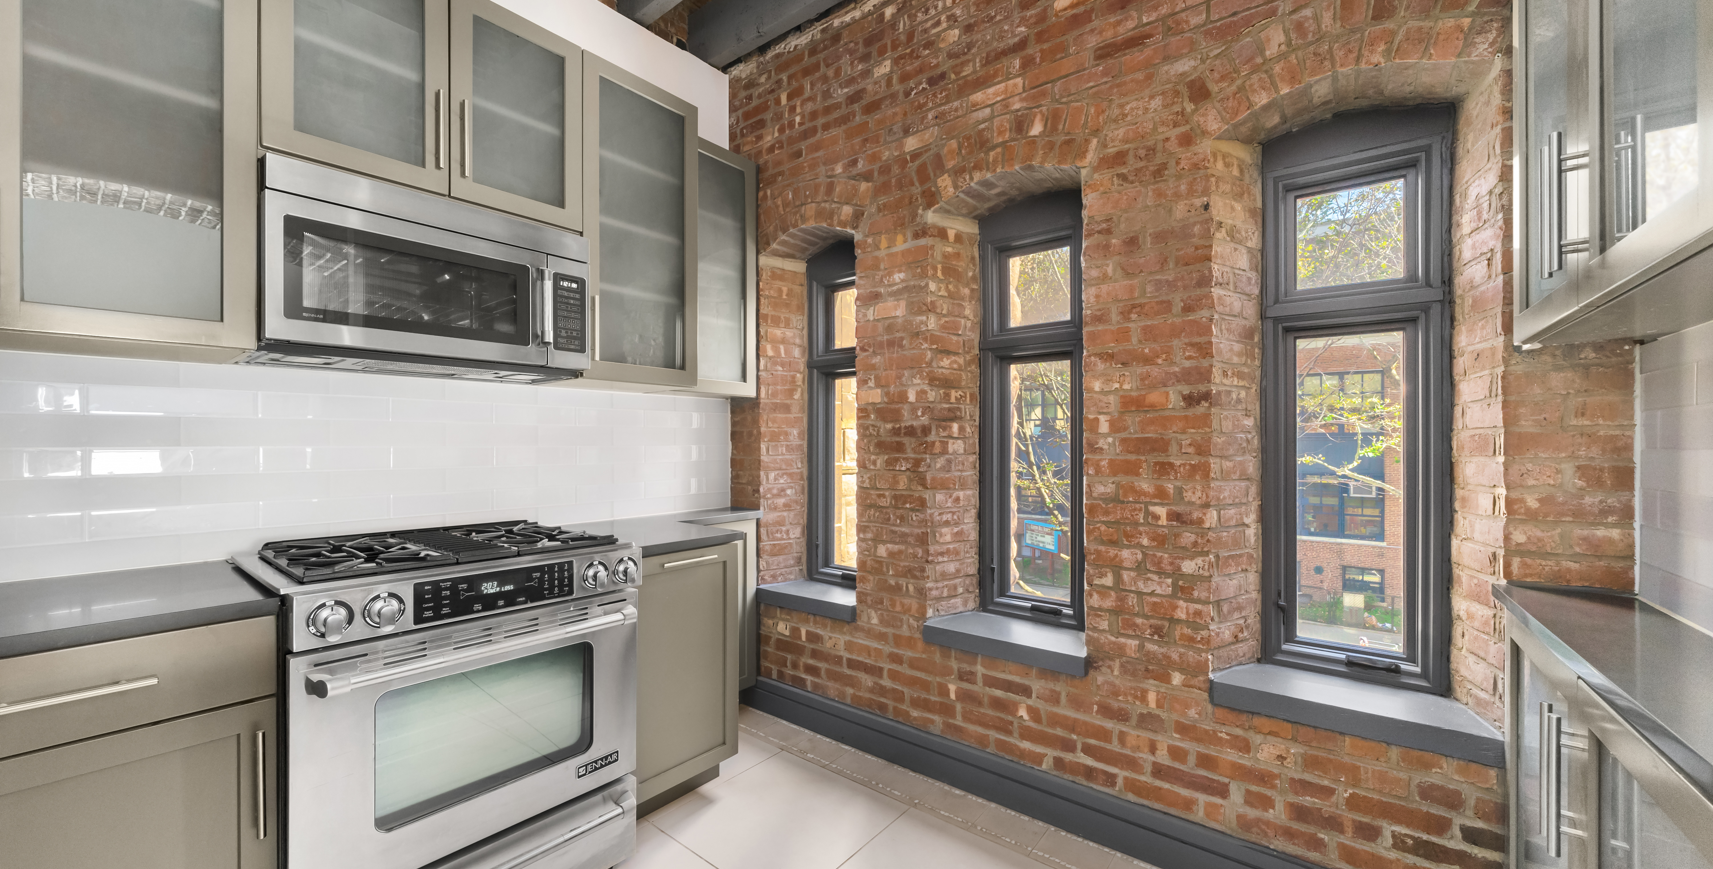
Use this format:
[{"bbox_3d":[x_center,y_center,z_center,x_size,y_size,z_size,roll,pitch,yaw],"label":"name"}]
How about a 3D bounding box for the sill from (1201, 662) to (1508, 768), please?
[{"bbox_3d":[1.306,0.716,1.634,0.602,0.063,0.280,-1,-1,39],"label":"sill"}]

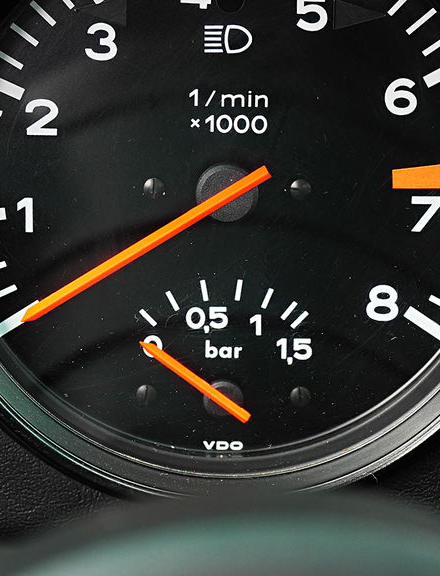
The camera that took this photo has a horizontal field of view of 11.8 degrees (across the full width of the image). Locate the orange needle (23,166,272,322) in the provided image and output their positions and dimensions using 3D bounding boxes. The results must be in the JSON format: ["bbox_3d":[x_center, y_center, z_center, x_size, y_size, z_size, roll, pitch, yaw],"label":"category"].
[{"bbox_3d":[-0.015,-0.008,0.421,0.058,0.003,0.002,-31,13,7],"label":"orange needle"}]

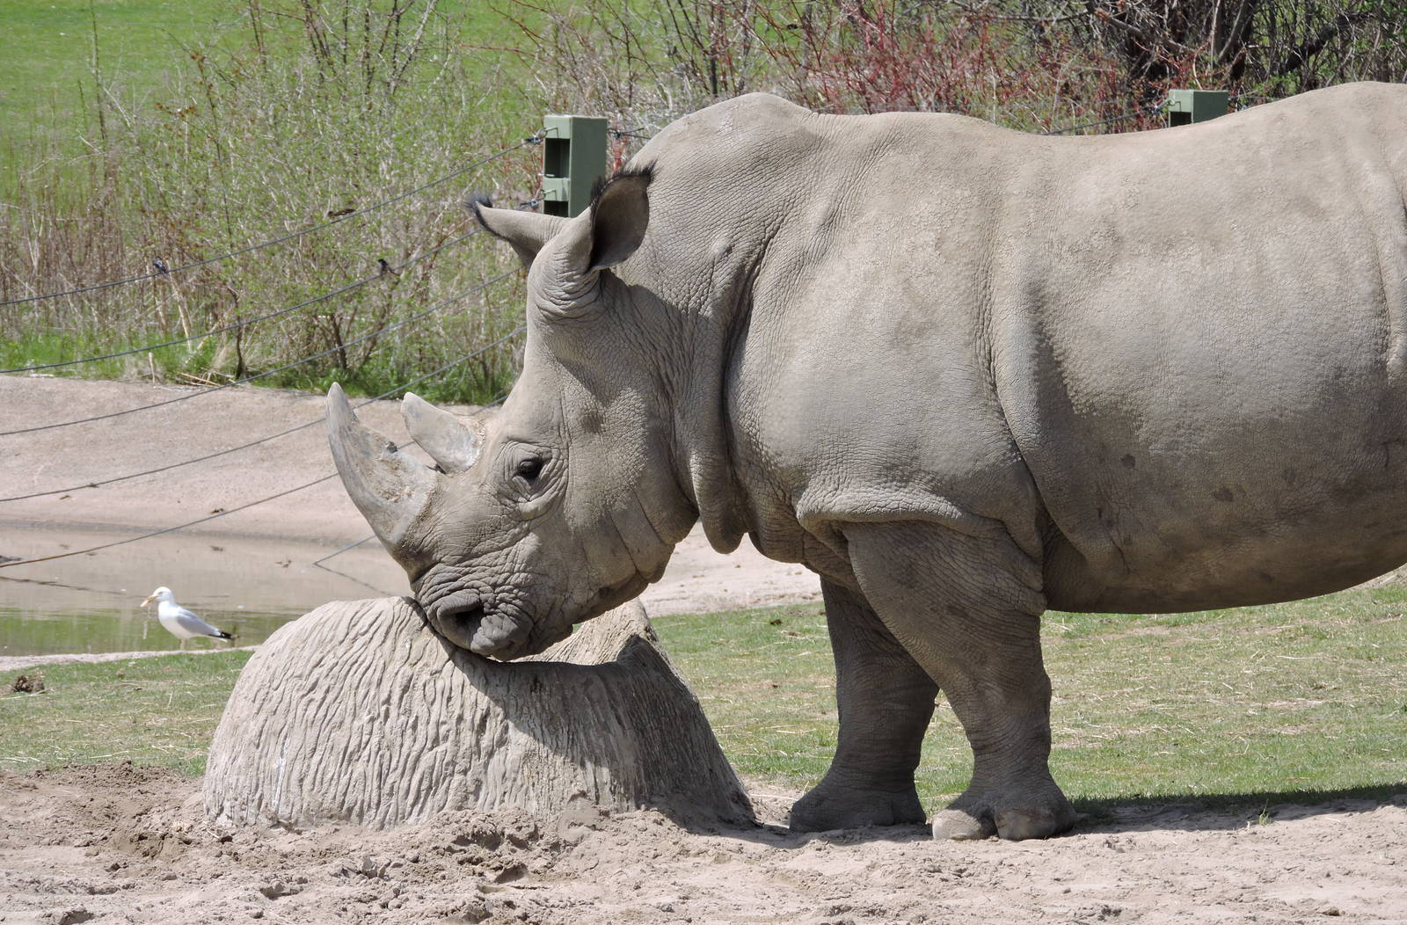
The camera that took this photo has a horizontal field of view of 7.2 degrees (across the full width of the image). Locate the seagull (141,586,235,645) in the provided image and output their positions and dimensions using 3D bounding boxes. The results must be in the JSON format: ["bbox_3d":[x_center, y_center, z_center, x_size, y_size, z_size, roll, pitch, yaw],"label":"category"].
[{"bbox_3d":[-2.075,0.624,45.000,0.385,0.250,0.135,-1,3,-15],"label":"seagull"}]

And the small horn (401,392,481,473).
[{"bbox_3d":[-0.578,-0.074,24.850,0.146,0.212,0.130,-36,8,-6],"label":"small horn"}]

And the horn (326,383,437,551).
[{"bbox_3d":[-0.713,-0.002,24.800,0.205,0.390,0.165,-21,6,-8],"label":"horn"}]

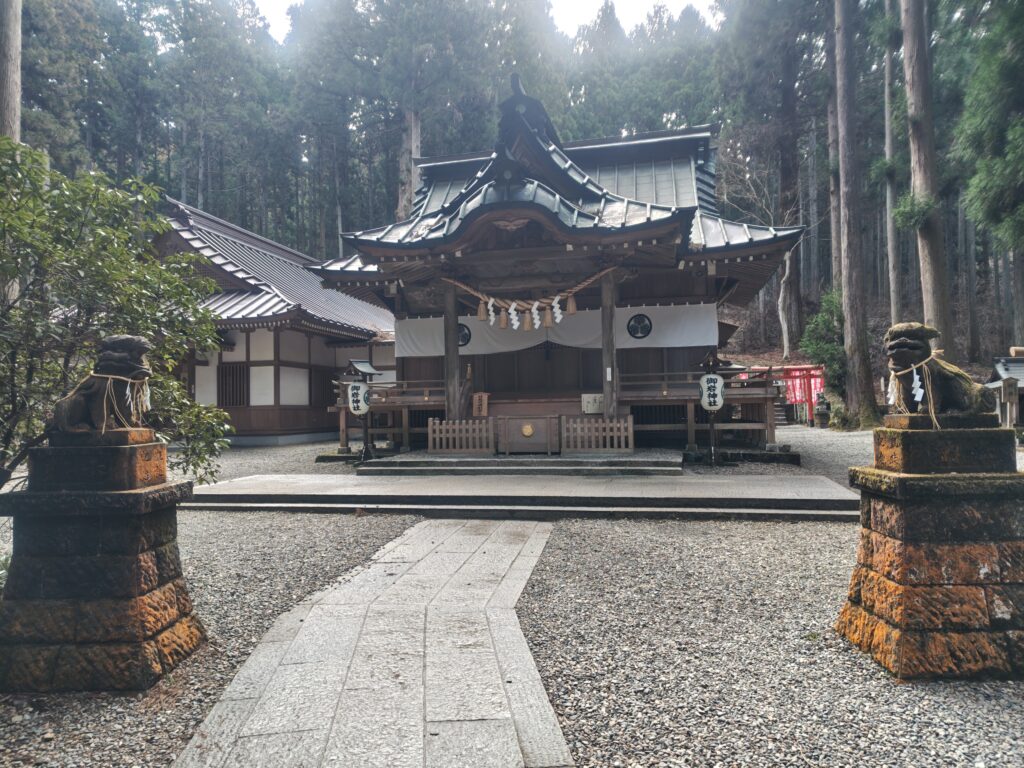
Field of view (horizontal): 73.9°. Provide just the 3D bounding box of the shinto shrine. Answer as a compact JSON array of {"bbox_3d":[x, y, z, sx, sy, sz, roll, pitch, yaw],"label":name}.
[{"bbox_3d":[1.104,-2.647,20.026,12.600,8.850,10.400,-1,-2,13],"label":"shinto shrine"}]

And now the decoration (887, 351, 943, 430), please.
[{"bbox_3d":[2.550,0.030,4.300,0.340,0.490,0.270,-1,-2,-2],"label":"decoration"}]

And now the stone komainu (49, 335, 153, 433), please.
[{"bbox_3d":[-2.690,0.000,4.450,0.600,0.610,0.310,-1,-2,2],"label":"stone komainu"}]

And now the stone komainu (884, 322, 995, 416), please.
[{"bbox_3d":[2.700,-0.100,4.320,0.590,0.590,0.310,-1,-2,-2],"label":"stone komainu"}]

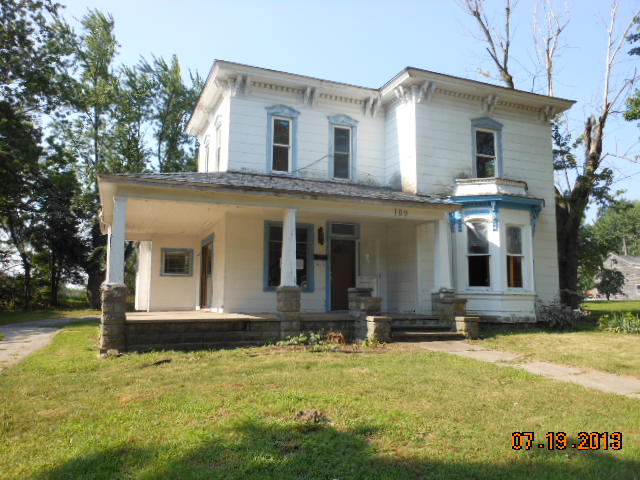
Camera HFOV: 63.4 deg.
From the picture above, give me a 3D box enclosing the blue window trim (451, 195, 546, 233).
[{"bbox_3d":[5.366,-0.724,15.154,2.930,1.070,1.080,3,-7,-22],"label":"blue window trim"}]

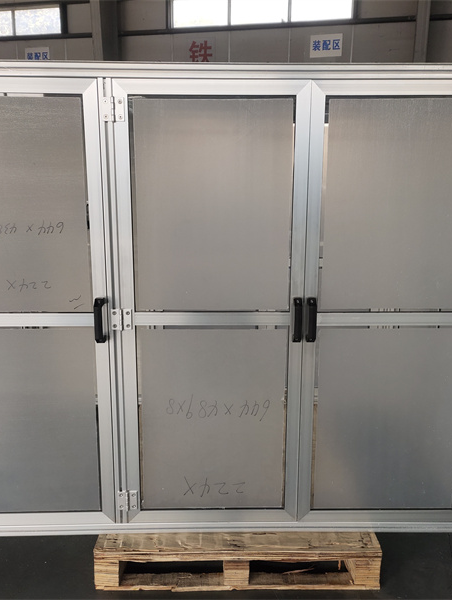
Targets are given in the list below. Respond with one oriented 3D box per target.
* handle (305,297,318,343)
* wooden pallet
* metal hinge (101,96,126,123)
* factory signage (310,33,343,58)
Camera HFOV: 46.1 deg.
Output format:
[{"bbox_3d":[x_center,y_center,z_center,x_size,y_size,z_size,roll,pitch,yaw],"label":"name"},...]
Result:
[{"bbox_3d":[0.272,0.062,1.684,0.029,0.138,0.043,0,11,-1],"label":"handle"},{"bbox_3d":[0.033,0.784,2.435,0.968,0.147,1.320,0,11,-1],"label":"wooden pallet"},{"bbox_3d":[-0.330,-0.561,1.567,0.065,0.071,0.012,0,11,-1],"label":"metal hinge"},{"bbox_3d":[1.884,-4.771,9.980,0.590,0.395,0.020,3,13,13],"label":"factory signage"}]

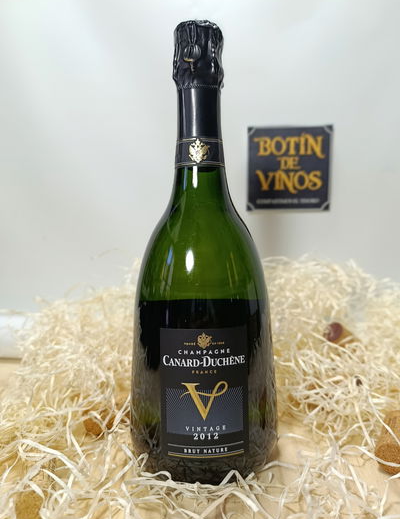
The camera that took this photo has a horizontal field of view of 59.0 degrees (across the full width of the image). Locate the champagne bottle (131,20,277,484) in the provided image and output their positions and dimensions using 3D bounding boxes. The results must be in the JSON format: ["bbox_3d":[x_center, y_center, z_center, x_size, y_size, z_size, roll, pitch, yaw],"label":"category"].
[{"bbox_3d":[0.001,-0.012,0.248,0.101,0.290,0.101,-1,2,0],"label":"champagne bottle"}]

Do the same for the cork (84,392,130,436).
[{"bbox_3d":[-0.063,0.116,0.275,0.026,0.026,0.045,1,2,37],"label":"cork"}]

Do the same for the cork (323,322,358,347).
[{"bbox_3d":[0.170,0.092,0.415,0.045,0.024,0.024,28,-14,-31],"label":"cork"}]

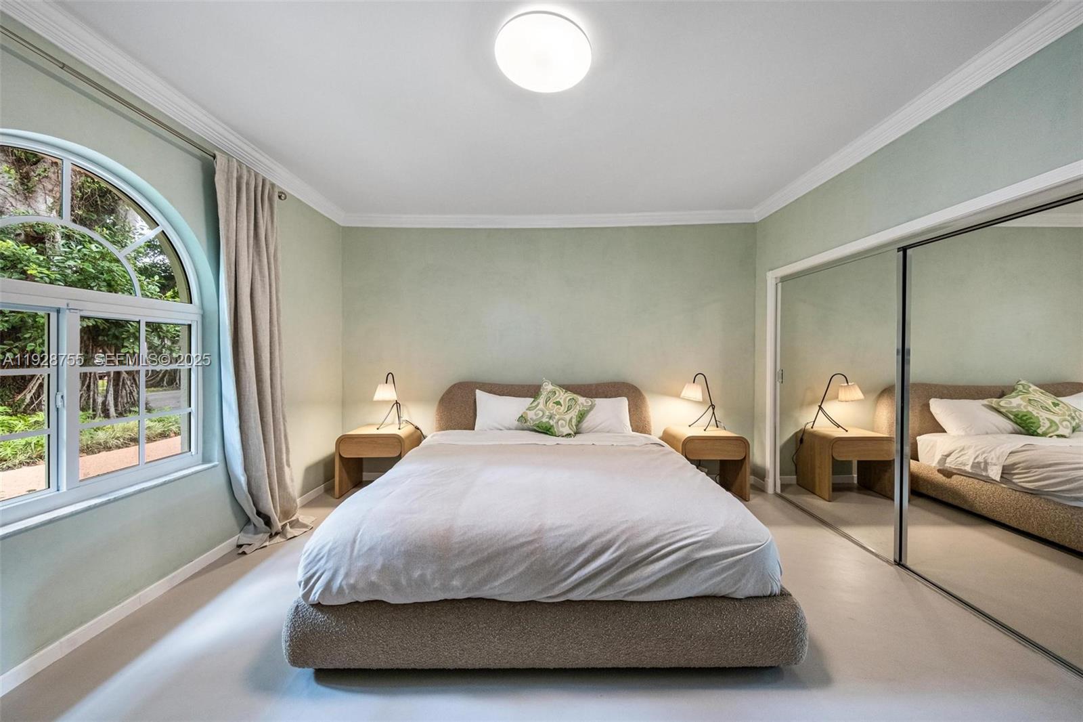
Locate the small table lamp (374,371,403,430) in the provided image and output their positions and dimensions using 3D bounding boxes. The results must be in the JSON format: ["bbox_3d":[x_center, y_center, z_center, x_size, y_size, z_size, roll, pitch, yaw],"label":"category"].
[{"bbox_3d":[-1.468,0.390,3.480,0.230,0.530,0.360,0,1,5],"label":"small table lamp"}]

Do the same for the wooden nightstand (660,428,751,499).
[{"bbox_3d":[1.523,0.934,3.365,0.600,0.560,0.440,0,1,0],"label":"wooden nightstand"}]

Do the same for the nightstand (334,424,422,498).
[{"bbox_3d":[-1.515,0.934,3.415,0.610,0.560,0.440,0,1,0],"label":"nightstand"}]

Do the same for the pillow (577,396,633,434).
[{"bbox_3d":[0.452,0.485,3.230,0.670,0.370,0.180,0,-22,0],"label":"pillow"}]

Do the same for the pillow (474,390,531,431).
[{"bbox_3d":[-0.250,0.455,3.235,0.670,0.390,0.180,0,-22,0],"label":"pillow"}]

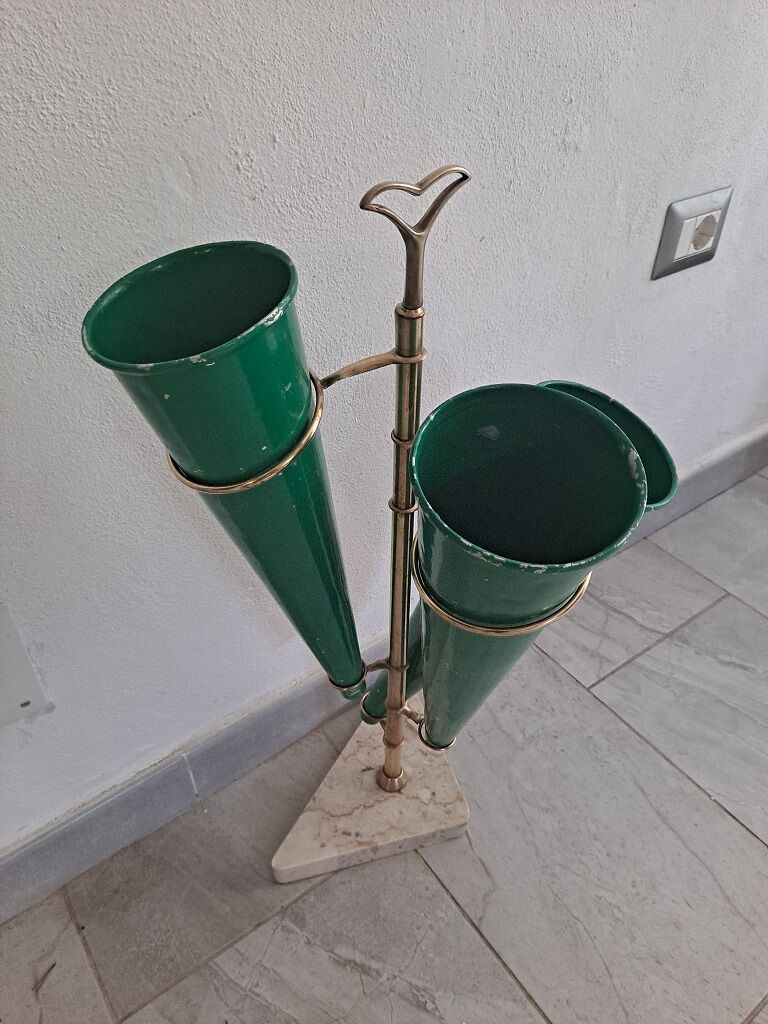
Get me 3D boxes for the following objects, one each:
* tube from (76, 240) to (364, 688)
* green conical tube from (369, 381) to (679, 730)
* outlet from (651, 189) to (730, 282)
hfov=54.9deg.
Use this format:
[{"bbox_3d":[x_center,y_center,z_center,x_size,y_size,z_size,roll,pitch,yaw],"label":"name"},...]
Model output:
[{"bbox_3d":[-0.066,0.025,0.545,0.118,0.416,0.118,-35,50,-17],"label":"tube"},{"bbox_3d":[0.068,0.083,0.639,0.118,0.416,0.118,-13,58,-37],"label":"green conical tube"},{"bbox_3d":[0.341,-0.307,0.816,0.115,0.084,0.012,-24,45,-28],"label":"outlet"}]

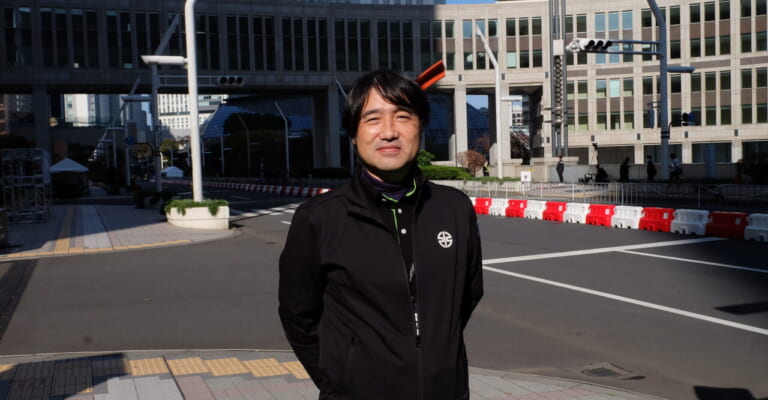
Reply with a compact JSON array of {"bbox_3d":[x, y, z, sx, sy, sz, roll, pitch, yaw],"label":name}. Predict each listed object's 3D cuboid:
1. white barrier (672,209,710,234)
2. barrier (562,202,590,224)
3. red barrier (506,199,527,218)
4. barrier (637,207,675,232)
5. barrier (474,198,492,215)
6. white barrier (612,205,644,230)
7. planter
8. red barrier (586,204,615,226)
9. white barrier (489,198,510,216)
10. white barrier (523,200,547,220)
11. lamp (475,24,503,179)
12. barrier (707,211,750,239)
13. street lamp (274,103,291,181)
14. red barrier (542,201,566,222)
[{"bbox_3d":[6.888,0.489,16.534,0.400,0.510,1.000,-3,3,-23],"label":"white barrier"},{"bbox_3d":[5.334,0.358,20.200,0.400,0.510,1.000,-3,3,-23],"label":"barrier"},{"bbox_3d":[4.118,0.244,22.498,0.380,0.550,1.000,-3,3,-23],"label":"red barrier"},{"bbox_3d":[6.500,0.456,17.451,0.400,0.510,1.000,-3,3,-23],"label":"barrier"},{"bbox_3d":[3.392,0.194,24.781,0.400,0.510,1.000,-3,3,-23],"label":"barrier"},{"bbox_3d":[6.010,0.404,18.132,0.380,0.550,1.000,-3,3,-23],"label":"white barrier"},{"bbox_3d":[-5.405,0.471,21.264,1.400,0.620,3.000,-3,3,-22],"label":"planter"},{"bbox_3d":[5.621,0.371,19.030,0.380,0.550,1.000,-3,3,-23],"label":"red barrier"},{"bbox_3d":[3.720,0.210,23.415,0.380,0.550,1.000,-3,3,-23],"label":"white barrier"},{"bbox_3d":[4.557,0.292,22.032,0.400,0.510,1.000,-3,3,-23],"label":"white barrier"},{"bbox_3d":[5.711,-5.242,40.540,1.427,8.418,0.300,-3,3,-26],"label":"lamp"},{"bbox_3d":[7.184,0.503,15.423,0.380,0.550,1.000,-3,3,-23],"label":"barrier"},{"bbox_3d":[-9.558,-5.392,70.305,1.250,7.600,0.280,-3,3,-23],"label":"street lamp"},{"bbox_3d":[4.946,0.325,21.116,0.400,0.510,1.000,-3,3,-23],"label":"red barrier"}]

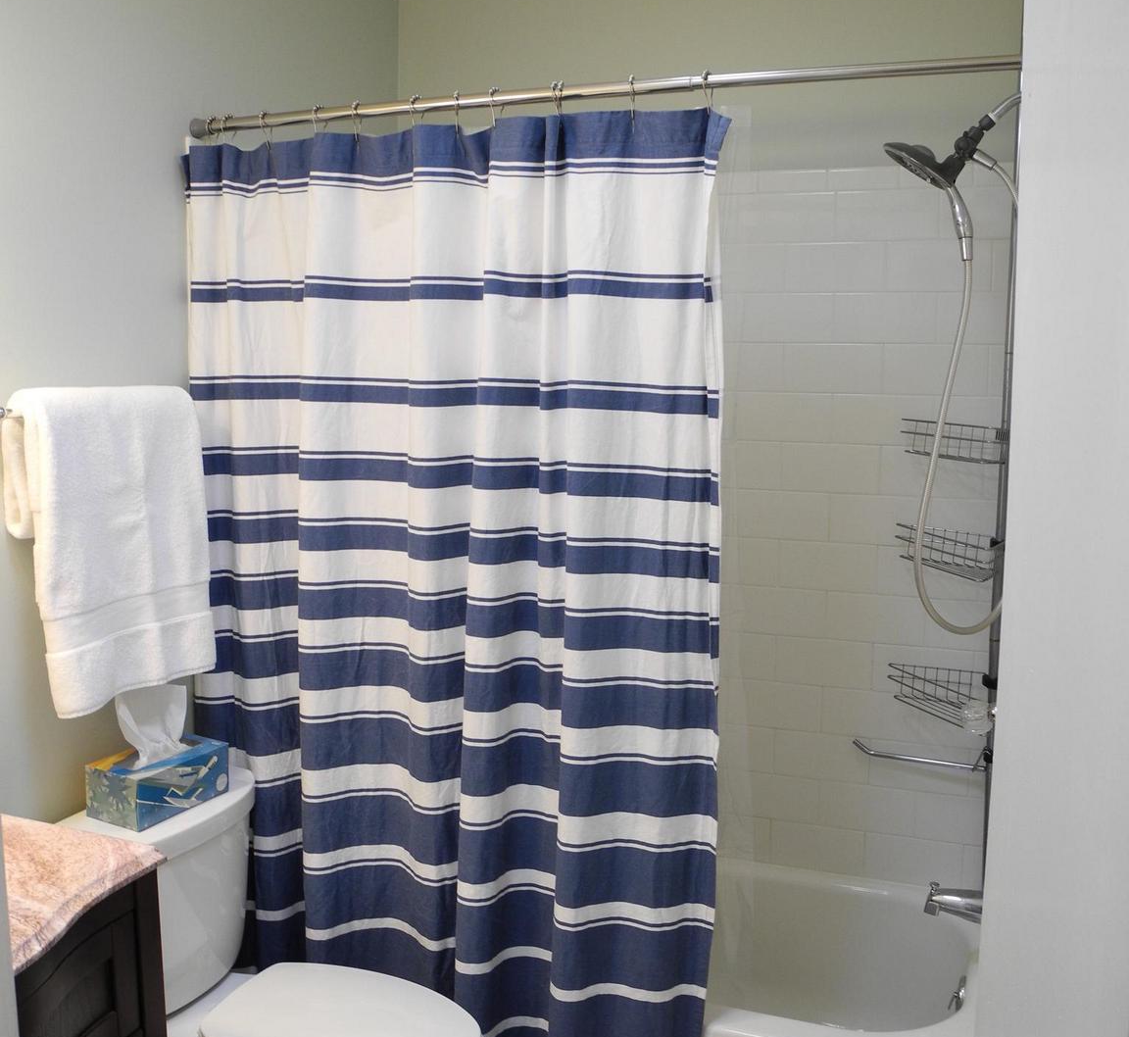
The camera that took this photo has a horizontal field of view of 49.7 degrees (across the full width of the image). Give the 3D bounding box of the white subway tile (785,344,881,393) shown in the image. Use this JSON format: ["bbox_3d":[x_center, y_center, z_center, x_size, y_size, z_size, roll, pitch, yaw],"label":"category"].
[{"bbox_3d":[0.593,-0.329,2.686,0.216,0.108,0.009,3,7,20],"label":"white subway tile"}]

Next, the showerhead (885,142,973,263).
[{"bbox_3d":[0.669,-0.569,2.163,0.135,0.245,0.135,-16,1,22],"label":"showerhead"}]

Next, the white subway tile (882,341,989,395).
[{"bbox_3d":[0.794,-0.322,2.610,0.216,0.108,0.010,3,8,20],"label":"white subway tile"}]

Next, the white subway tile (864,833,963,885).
[{"bbox_3d":[0.773,0.755,2.692,0.216,0.108,0.008,3,8,21],"label":"white subway tile"}]

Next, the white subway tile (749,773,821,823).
[{"bbox_3d":[0.478,0.639,2.798,0.216,0.108,0.008,3,8,21],"label":"white subway tile"}]

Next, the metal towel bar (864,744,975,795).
[{"bbox_3d":[0.768,0.512,2.648,0.260,0.030,0.080,3,7,20],"label":"metal towel bar"}]

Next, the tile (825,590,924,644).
[{"bbox_3d":[0.691,0.219,2.720,0.216,0.108,0.010,3,8,20],"label":"tile"}]

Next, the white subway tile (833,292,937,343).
[{"bbox_3d":[0.691,-0.434,2.634,0.216,0.108,0.010,3,8,20],"label":"white subway tile"}]

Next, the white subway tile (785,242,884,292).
[{"bbox_3d":[0.582,-0.537,2.611,0.216,0.108,0.008,3,8,21],"label":"white subway tile"}]

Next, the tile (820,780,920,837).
[{"bbox_3d":[0.691,0.662,2.779,0.216,0.108,0.010,3,8,20],"label":"tile"}]

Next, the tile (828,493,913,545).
[{"bbox_3d":[0.692,0.003,2.685,0.216,0.108,0.009,3,7,20],"label":"tile"}]

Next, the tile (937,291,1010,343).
[{"bbox_3d":[0.891,-0.423,2.567,0.200,0.108,0.009,3,7,20],"label":"tile"}]

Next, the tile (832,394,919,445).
[{"bbox_3d":[0.683,-0.210,2.611,0.216,0.108,0.008,3,8,21],"label":"tile"}]

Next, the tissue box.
[{"bbox_3d":[-0.702,0.454,2.116,0.121,0.089,0.209,4,9,29],"label":"tissue box"}]

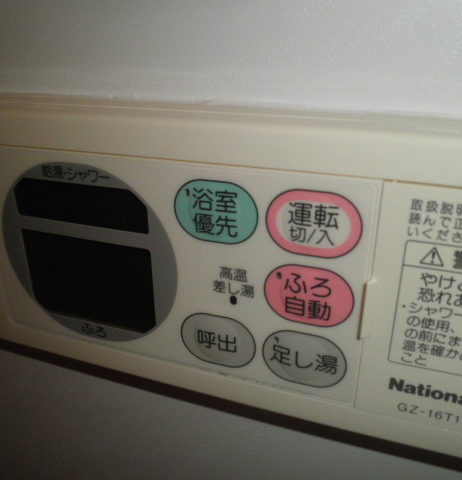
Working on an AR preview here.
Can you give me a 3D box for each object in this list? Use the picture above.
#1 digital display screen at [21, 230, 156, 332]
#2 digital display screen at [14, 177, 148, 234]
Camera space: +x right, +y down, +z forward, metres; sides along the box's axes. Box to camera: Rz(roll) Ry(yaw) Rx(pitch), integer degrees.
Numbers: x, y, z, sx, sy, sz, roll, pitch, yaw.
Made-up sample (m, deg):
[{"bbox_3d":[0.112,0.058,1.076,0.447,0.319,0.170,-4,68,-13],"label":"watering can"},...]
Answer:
[{"bbox_3d":[-0.053,0.016,0.179,0.055,0.035,0.002,8,24,19],"label":"digital display screen"},{"bbox_3d":[-0.053,-0.012,0.167,0.055,0.015,0.002,8,24,19],"label":"digital display screen"}]

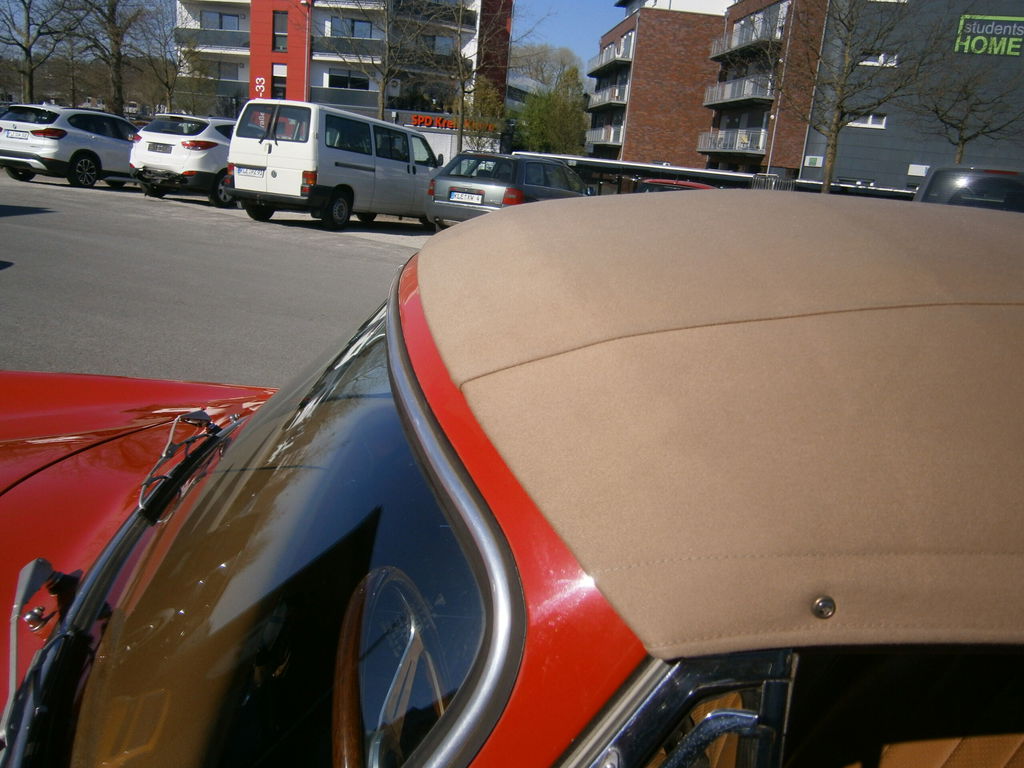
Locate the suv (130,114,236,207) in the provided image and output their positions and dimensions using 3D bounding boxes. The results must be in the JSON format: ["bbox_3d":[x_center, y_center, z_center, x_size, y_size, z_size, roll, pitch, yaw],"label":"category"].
[{"bbox_3d":[-5.952,-4.676,16.441,1.830,1.670,4.410,11,14,17],"label":"suv"}]

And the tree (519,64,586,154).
[{"bbox_3d":[2.102,-13.955,42.766,4.600,7.110,4.600,6,16,1],"label":"tree"}]

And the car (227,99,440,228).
[{"bbox_3d":[-2.899,-3.886,14.255,1.860,1.940,4.750,11,14,22],"label":"car"}]

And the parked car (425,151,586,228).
[{"bbox_3d":[0.338,-3.417,14.329,1.810,1.480,4.800,12,15,24],"label":"parked car"}]

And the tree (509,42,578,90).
[{"bbox_3d":[2.623,-26.394,75.618,9.500,13.310,9.500,5,16,0],"label":"tree"}]

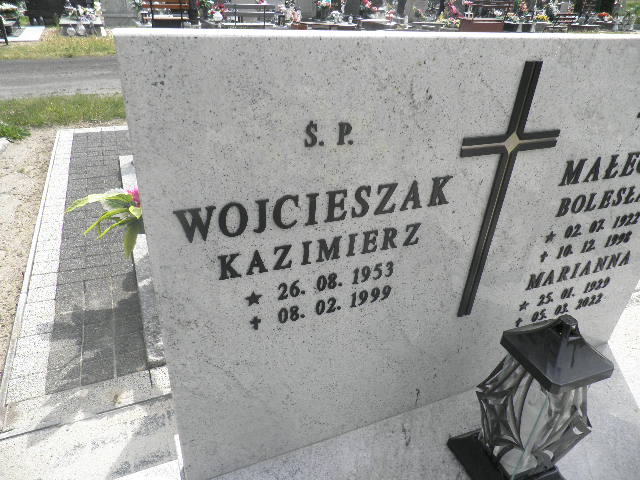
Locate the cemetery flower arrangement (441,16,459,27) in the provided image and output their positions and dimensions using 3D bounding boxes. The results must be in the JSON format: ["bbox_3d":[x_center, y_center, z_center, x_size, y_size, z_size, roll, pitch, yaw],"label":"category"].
[{"bbox_3d":[3.657,-6.069,12.323,0.470,0.250,0.300,-10,33,-22],"label":"cemetery flower arrangement"}]

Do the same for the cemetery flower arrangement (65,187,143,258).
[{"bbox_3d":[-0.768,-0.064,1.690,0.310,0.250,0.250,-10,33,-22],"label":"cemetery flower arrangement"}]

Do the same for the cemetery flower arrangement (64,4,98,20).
[{"bbox_3d":[-4.939,-4.704,9.177,0.620,0.280,0.350,-10,33,-22],"label":"cemetery flower arrangement"}]

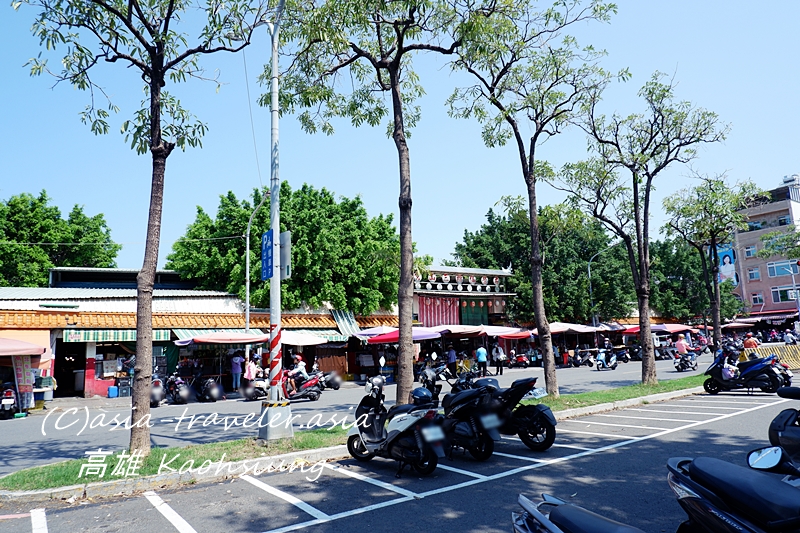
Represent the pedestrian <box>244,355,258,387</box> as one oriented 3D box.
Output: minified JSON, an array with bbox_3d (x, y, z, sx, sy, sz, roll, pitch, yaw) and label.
[{"bbox_3d":[-5.173,3.858,17.952,0.600,1.500,0.520,6,-12,-41],"label":"pedestrian"}]

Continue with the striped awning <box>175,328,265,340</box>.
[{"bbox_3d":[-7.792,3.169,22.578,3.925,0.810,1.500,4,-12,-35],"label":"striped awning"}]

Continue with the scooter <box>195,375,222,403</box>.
[{"bbox_3d":[-6.690,4.086,17.706,0.680,1.080,1.750,6,-13,-43],"label":"scooter"}]

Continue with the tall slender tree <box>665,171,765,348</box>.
[{"bbox_3d":[12.376,0.127,19.704,3.500,7.900,3.500,4,-12,-35],"label":"tall slender tree"}]

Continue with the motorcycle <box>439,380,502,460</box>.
[{"bbox_3d":[0.656,2.019,7.128,0.700,1.140,1.880,4,-12,-37],"label":"motorcycle"}]

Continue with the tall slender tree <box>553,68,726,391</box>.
[{"bbox_3d":[7.840,-1.344,16.121,5.000,9.800,4.700,-2,-9,0],"label":"tall slender tree"}]

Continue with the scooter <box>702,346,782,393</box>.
[{"bbox_3d":[8.294,2.537,12.426,0.720,1.150,1.900,6,-12,-41],"label":"scooter"}]

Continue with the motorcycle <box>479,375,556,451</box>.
[{"bbox_3d":[1.509,2.153,7.713,0.780,1.080,2.000,4,-11,-35],"label":"motorcycle"}]

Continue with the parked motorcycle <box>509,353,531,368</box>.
[{"bbox_3d":[7.054,5.564,30.605,0.660,1.060,1.720,6,-12,-41],"label":"parked motorcycle"}]

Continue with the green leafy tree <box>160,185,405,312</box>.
[{"bbox_3d":[-7.515,0.961,32.772,14.000,12.200,12.000,4,-11,-37],"label":"green leafy tree"}]

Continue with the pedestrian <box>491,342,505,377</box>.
[{"bbox_3d":[4.714,4.520,25.015,0.550,1.600,0.400,-6,-10,23],"label":"pedestrian"}]

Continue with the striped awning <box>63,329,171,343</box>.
[{"bbox_3d":[-11.383,2.819,20.700,3.850,0.540,0.330,5,-12,-37],"label":"striped awning"}]

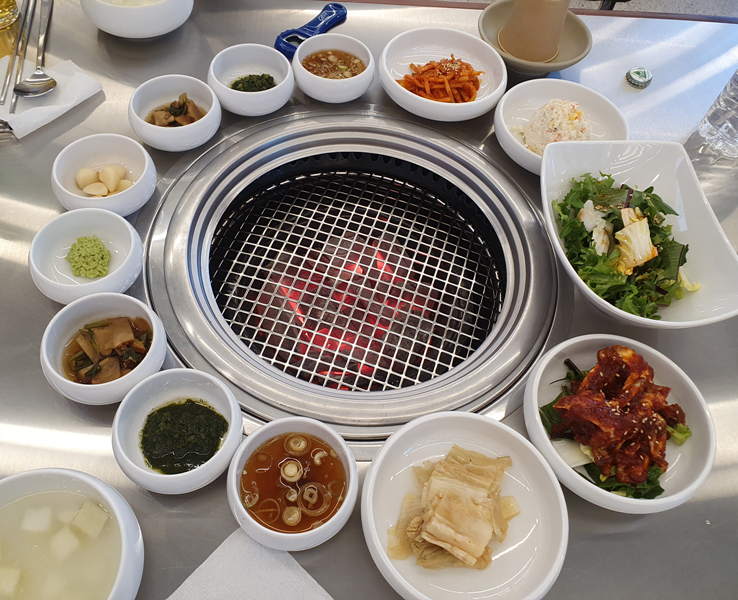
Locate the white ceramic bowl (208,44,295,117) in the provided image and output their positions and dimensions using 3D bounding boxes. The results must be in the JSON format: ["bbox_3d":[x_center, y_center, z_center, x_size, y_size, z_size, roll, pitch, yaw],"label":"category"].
[{"bbox_3d":[-0.124,-0.230,0.637,0.088,0.038,0.088,2,57,-3],"label":"white ceramic bowl"}]

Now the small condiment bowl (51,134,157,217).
[{"bbox_3d":[-0.239,-0.110,0.550,0.088,0.038,0.088,2,57,-3],"label":"small condiment bowl"}]

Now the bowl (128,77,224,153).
[{"bbox_3d":[-0.192,-0.184,0.602,0.088,0.038,0.088,2,57,-3],"label":"bowl"}]

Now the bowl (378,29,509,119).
[{"bbox_3d":[0.082,-0.248,0.670,0.140,0.034,0.140,2,57,-3],"label":"bowl"}]

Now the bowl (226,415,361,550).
[{"bbox_3d":[-0.052,0.126,0.414,0.088,0.038,0.088,2,57,-3],"label":"bowl"}]

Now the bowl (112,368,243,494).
[{"bbox_3d":[-0.134,0.093,0.427,0.088,0.038,0.088,2,57,-3],"label":"bowl"}]

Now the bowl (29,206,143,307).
[{"bbox_3d":[-0.233,-0.034,0.501,0.088,0.038,0.088,2,57,-3],"label":"bowl"}]

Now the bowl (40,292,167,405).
[{"bbox_3d":[-0.199,0.038,0.458,0.088,0.038,0.088,2,57,-3],"label":"bowl"}]

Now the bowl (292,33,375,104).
[{"bbox_3d":[-0.039,-0.250,0.657,0.088,0.038,0.088,2,57,-3],"label":"bowl"}]

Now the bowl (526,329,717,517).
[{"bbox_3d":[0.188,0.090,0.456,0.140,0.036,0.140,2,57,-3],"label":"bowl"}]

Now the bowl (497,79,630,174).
[{"bbox_3d":[0.201,-0.176,0.633,0.140,0.034,0.140,7,57,0],"label":"bowl"}]

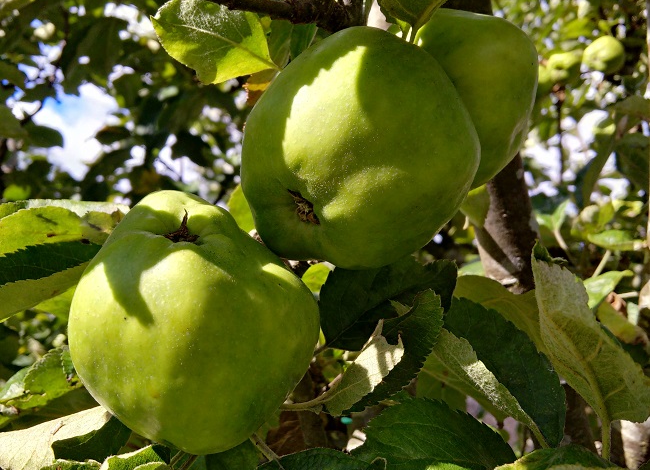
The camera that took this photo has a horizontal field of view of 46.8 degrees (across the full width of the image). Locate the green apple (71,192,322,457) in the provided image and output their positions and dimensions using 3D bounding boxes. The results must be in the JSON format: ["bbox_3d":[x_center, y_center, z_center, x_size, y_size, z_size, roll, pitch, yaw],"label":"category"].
[{"bbox_3d":[-0.045,0.031,0.262,0.085,0.085,0.083,-4,-49,4],"label":"green apple"}]

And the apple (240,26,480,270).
[{"bbox_3d":[0.013,-0.031,0.273,0.085,0.085,0.084,24,35,11],"label":"apple"}]

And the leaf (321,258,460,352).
[{"bbox_3d":[0.027,0.028,0.320,0.062,0.038,0.020,-31,-26,-9],"label":"leaf"}]

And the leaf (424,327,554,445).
[{"bbox_3d":[0.072,0.065,0.325,0.036,0.066,0.025,-45,3,30],"label":"leaf"}]

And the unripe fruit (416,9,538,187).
[{"bbox_3d":[0.057,-0.059,0.330,0.080,0.080,0.080,21,38,6],"label":"unripe fruit"}]

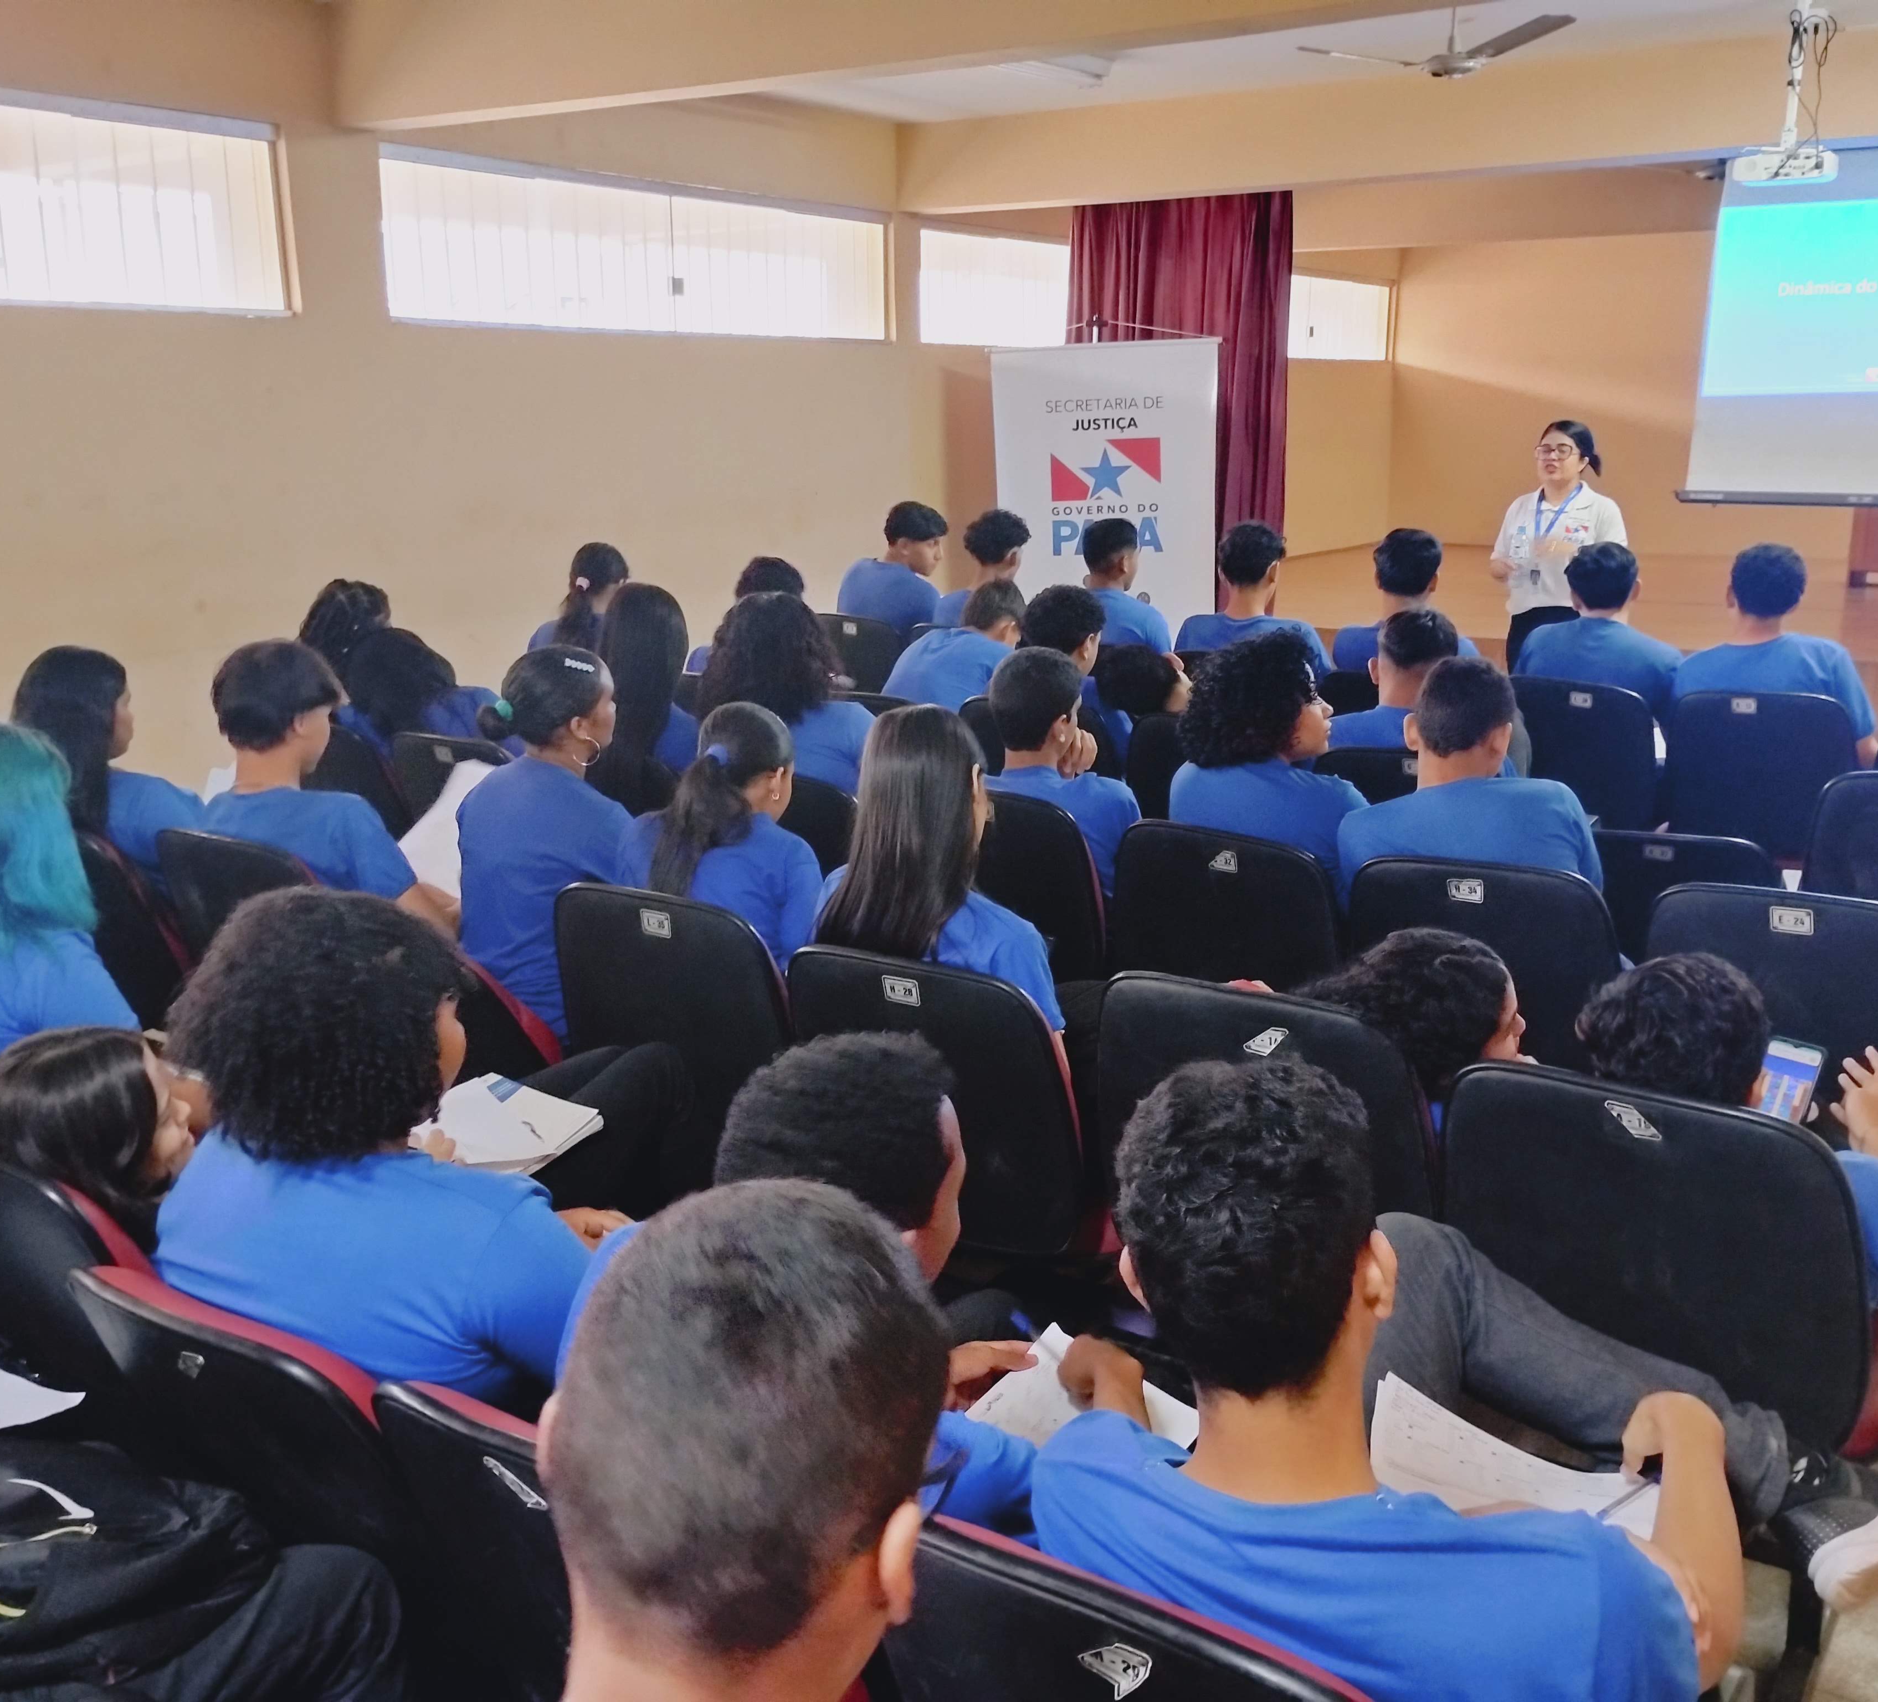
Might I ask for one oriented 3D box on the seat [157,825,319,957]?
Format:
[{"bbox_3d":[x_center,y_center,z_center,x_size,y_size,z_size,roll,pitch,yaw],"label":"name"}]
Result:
[{"bbox_3d":[-1.199,0.335,3.894,0.520,0.895,0.620,8,16,31],"label":"seat"}]

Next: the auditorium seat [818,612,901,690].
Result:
[{"bbox_3d":[-0.192,-0.511,7.239,0.520,0.895,0.620,8,16,31],"label":"auditorium seat"}]

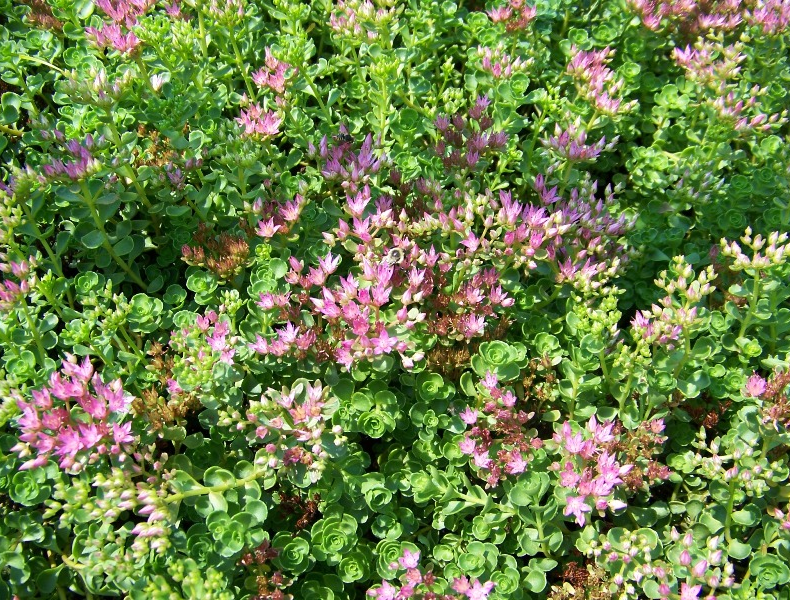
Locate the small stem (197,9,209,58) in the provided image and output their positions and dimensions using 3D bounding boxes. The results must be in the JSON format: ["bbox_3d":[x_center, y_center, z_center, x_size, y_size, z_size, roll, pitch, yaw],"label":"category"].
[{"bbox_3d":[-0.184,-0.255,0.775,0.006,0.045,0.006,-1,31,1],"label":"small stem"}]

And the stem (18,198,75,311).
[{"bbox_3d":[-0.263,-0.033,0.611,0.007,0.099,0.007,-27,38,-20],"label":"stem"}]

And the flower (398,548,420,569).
[{"bbox_3d":[0.008,0.149,0.465,0.012,0.009,0.012,-3,51,0],"label":"flower"}]

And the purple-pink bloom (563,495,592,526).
[{"bbox_3d":[0.107,0.123,0.475,0.017,0.011,0.016,-3,51,0],"label":"purple-pink bloom"}]

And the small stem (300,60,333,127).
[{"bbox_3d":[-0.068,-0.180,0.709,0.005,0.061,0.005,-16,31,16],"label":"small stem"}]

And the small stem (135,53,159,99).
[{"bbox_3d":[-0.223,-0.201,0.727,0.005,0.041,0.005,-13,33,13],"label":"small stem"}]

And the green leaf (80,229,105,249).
[{"bbox_3d":[-0.232,-0.046,0.620,0.018,0.006,0.013,-15,62,-12],"label":"green leaf"}]

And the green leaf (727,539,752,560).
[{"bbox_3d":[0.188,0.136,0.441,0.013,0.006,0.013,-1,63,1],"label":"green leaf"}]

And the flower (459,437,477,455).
[{"bbox_3d":[0.046,0.091,0.505,0.011,0.009,0.010,-3,51,0],"label":"flower"}]

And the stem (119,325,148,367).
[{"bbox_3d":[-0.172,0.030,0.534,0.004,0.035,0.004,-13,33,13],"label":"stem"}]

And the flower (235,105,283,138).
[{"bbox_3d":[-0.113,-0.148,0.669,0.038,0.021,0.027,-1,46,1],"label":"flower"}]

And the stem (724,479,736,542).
[{"bbox_3d":[0.203,0.128,0.490,0.005,0.046,0.005,4,26,23],"label":"stem"}]

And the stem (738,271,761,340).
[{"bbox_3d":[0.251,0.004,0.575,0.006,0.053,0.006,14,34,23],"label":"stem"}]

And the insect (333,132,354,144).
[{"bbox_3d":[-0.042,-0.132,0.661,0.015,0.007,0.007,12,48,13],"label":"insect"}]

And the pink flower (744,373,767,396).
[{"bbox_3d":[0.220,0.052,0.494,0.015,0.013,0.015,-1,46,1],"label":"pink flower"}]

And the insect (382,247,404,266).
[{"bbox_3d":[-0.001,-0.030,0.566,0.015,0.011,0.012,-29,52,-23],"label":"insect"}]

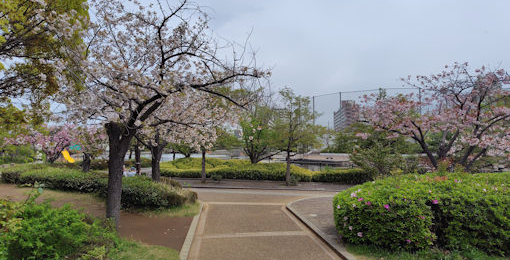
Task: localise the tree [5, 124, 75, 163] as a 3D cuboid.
[{"bbox_3d":[-14.952,1.075,23.500,4.900,3.200,4.400,0,-3,0],"label":"tree"}]

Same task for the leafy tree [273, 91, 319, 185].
[{"bbox_3d":[1.578,0.273,13.200,1.800,3.800,1.800,0,-3,0],"label":"leafy tree"}]

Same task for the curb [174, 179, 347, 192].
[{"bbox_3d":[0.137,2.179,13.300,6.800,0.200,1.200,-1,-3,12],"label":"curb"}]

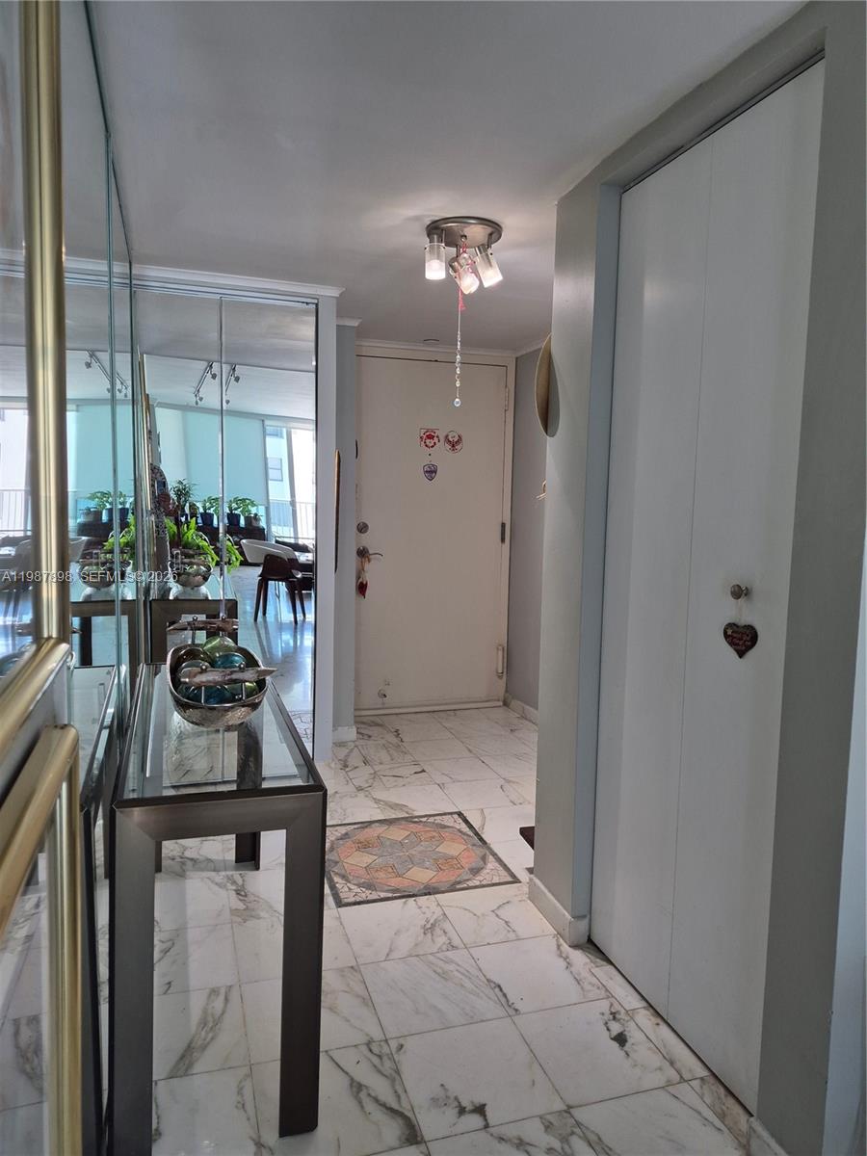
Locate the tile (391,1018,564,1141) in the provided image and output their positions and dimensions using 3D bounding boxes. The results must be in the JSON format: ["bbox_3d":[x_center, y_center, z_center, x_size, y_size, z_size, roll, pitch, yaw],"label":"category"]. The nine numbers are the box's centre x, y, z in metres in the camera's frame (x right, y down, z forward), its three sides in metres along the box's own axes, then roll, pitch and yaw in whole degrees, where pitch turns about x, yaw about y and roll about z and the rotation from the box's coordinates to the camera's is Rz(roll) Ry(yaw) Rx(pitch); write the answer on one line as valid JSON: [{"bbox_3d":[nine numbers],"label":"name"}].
[{"bbox_3d":[0.084,1.081,1.672,0.307,0.012,0.296,0,6,-18],"label":"tile"}]

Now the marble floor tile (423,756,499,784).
[{"bbox_3d":[0.122,0.903,3.578,0.309,0.012,0.315,0,6,-18],"label":"marble floor tile"}]

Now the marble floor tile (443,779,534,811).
[{"bbox_3d":[0.213,0.933,3.283,0.315,0.012,0.306,0,6,-18],"label":"marble floor tile"}]

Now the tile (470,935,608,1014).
[{"bbox_3d":[0.269,1.051,2.041,0.275,0.012,0.299,0,6,-18],"label":"tile"}]

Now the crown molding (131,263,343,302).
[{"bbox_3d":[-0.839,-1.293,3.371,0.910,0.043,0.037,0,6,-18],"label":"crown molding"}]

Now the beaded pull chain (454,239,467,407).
[{"bbox_3d":[0.090,-0.846,2.551,0.042,0.560,0.035,-1,6,-17],"label":"beaded pull chain"}]

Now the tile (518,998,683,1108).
[{"bbox_3d":[0.362,1.079,1.759,0.278,0.012,0.297,0,6,-18],"label":"tile"}]

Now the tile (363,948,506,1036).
[{"bbox_3d":[-0.009,1.053,1.954,0.304,0.012,0.299,0,6,-18],"label":"tile"}]

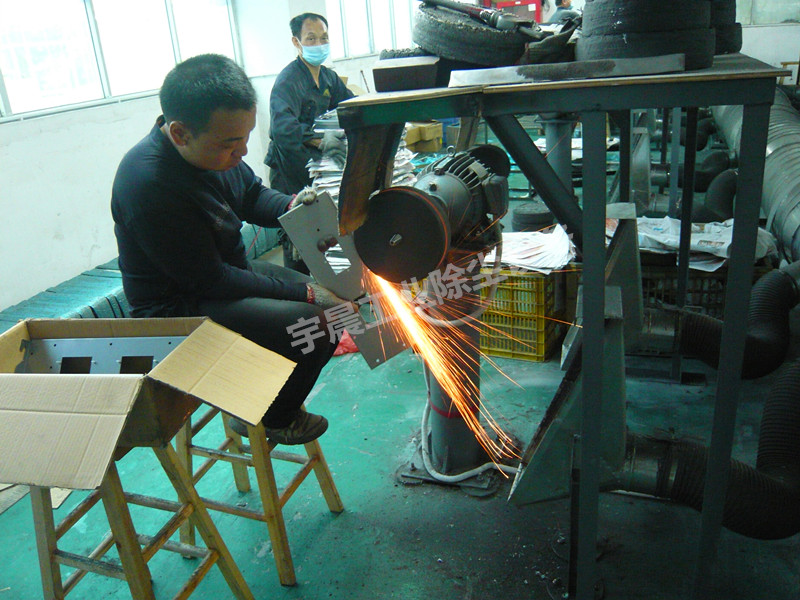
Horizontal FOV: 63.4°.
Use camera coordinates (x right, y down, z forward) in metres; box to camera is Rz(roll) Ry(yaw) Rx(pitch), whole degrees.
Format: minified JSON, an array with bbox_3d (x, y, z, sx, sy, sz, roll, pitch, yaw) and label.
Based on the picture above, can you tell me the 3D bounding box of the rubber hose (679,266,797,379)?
[{"bbox_3d":[1.368,0.075,2.628,0.430,0.470,0.310,2,23,20],"label":"rubber hose"}]

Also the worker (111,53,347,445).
[{"bbox_3d":[-0.470,-0.077,1.762,0.660,1.100,0.520,2,22,19],"label":"worker"}]

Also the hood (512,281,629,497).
[{"bbox_3d":[0.531,0.305,2.018,0.370,0.670,0.250,2,23,20],"label":"hood"}]

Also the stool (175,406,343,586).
[{"bbox_3d":[-0.459,0.461,1.954,0.385,0.620,0.345,3,24,22],"label":"stool"}]

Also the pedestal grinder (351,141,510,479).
[{"bbox_3d":[0.155,0.095,2.227,0.400,1.140,0.650,4,23,23],"label":"pedestal grinder"}]

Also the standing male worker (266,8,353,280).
[{"bbox_3d":[-0.443,-0.662,3.415,0.430,1.600,0.520,12,28,37],"label":"standing male worker"}]

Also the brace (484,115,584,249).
[{"bbox_3d":[0.315,-0.277,1.429,0.050,0.345,0.050,-35,10,23],"label":"brace"}]

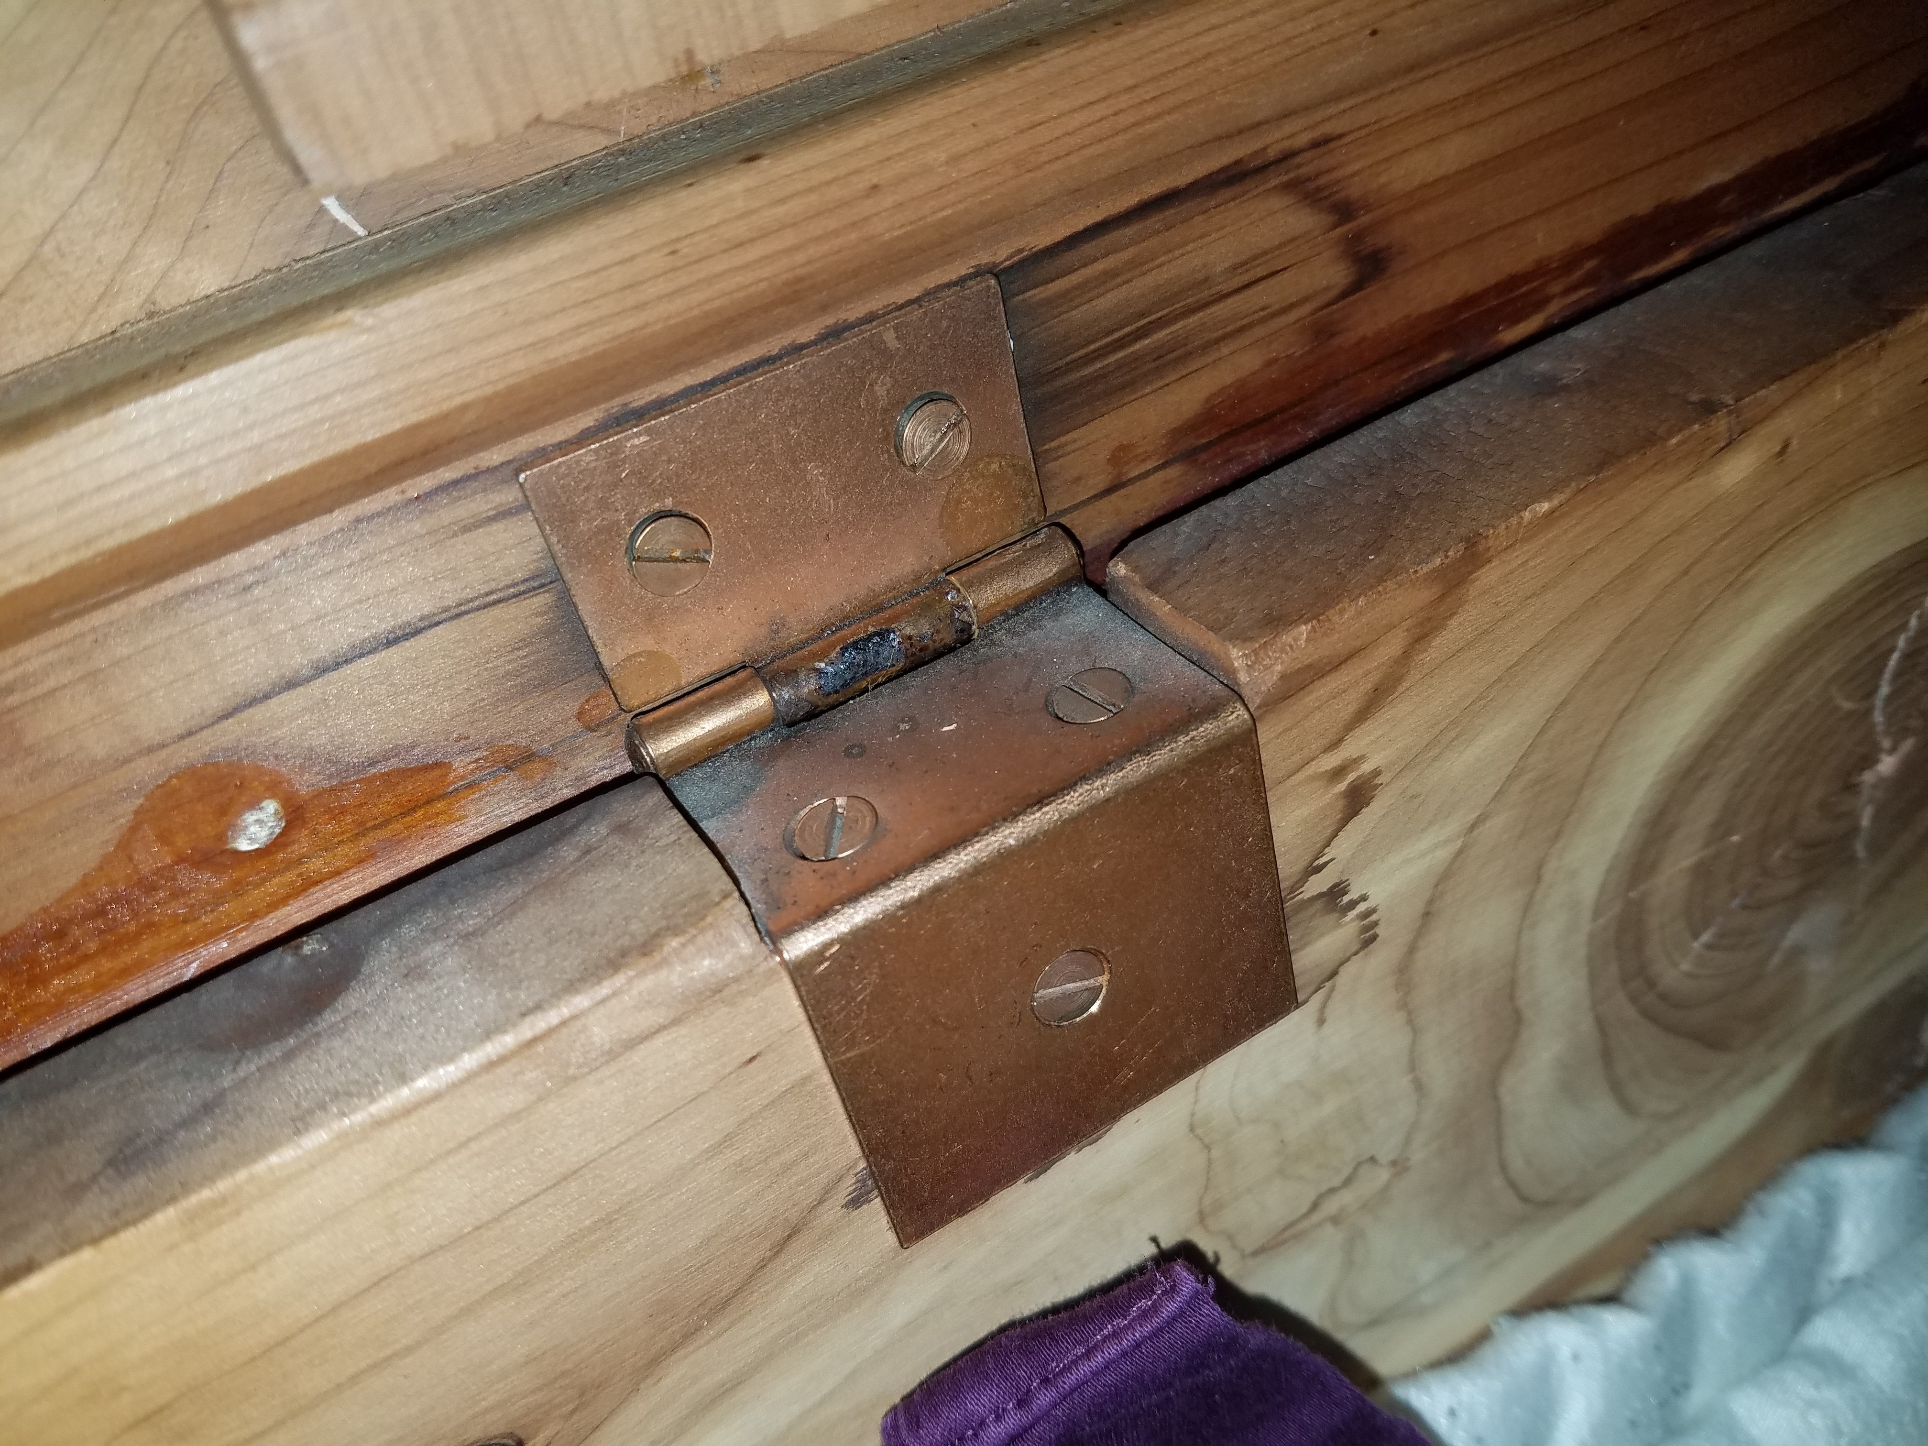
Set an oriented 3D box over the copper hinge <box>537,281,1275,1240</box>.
[{"bbox_3d":[-0.002,0.003,0.112,0.038,0.059,0.029,-27,35,-16],"label":"copper hinge"}]

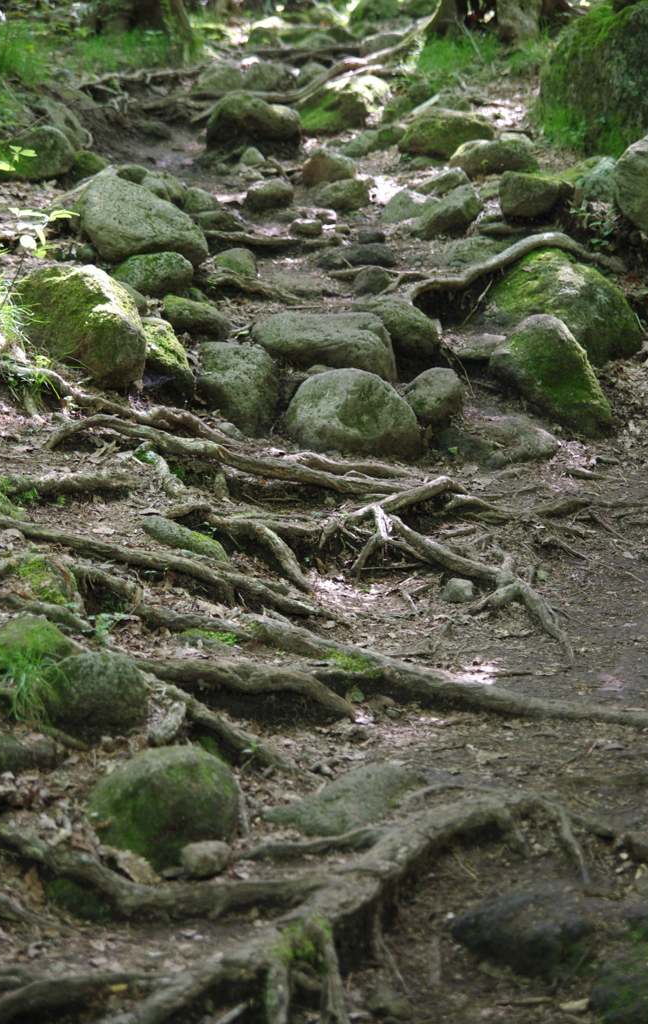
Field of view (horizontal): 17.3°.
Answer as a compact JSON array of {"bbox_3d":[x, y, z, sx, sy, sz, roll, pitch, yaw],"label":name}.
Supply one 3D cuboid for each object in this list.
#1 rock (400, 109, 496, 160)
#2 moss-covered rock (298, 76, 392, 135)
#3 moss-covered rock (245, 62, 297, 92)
[{"bbox_3d":[0.684,-2.097,11.900,0.530,0.270,0.420,0,7,0],"label":"rock"},{"bbox_3d":[0.129,-2.440,12.791,0.540,0.339,0.426,0,8,0],"label":"moss-covered rock"},{"bbox_3d":[-0.344,-2.791,13.717,0.335,0.223,0.265,0,8,0],"label":"moss-covered rock"}]

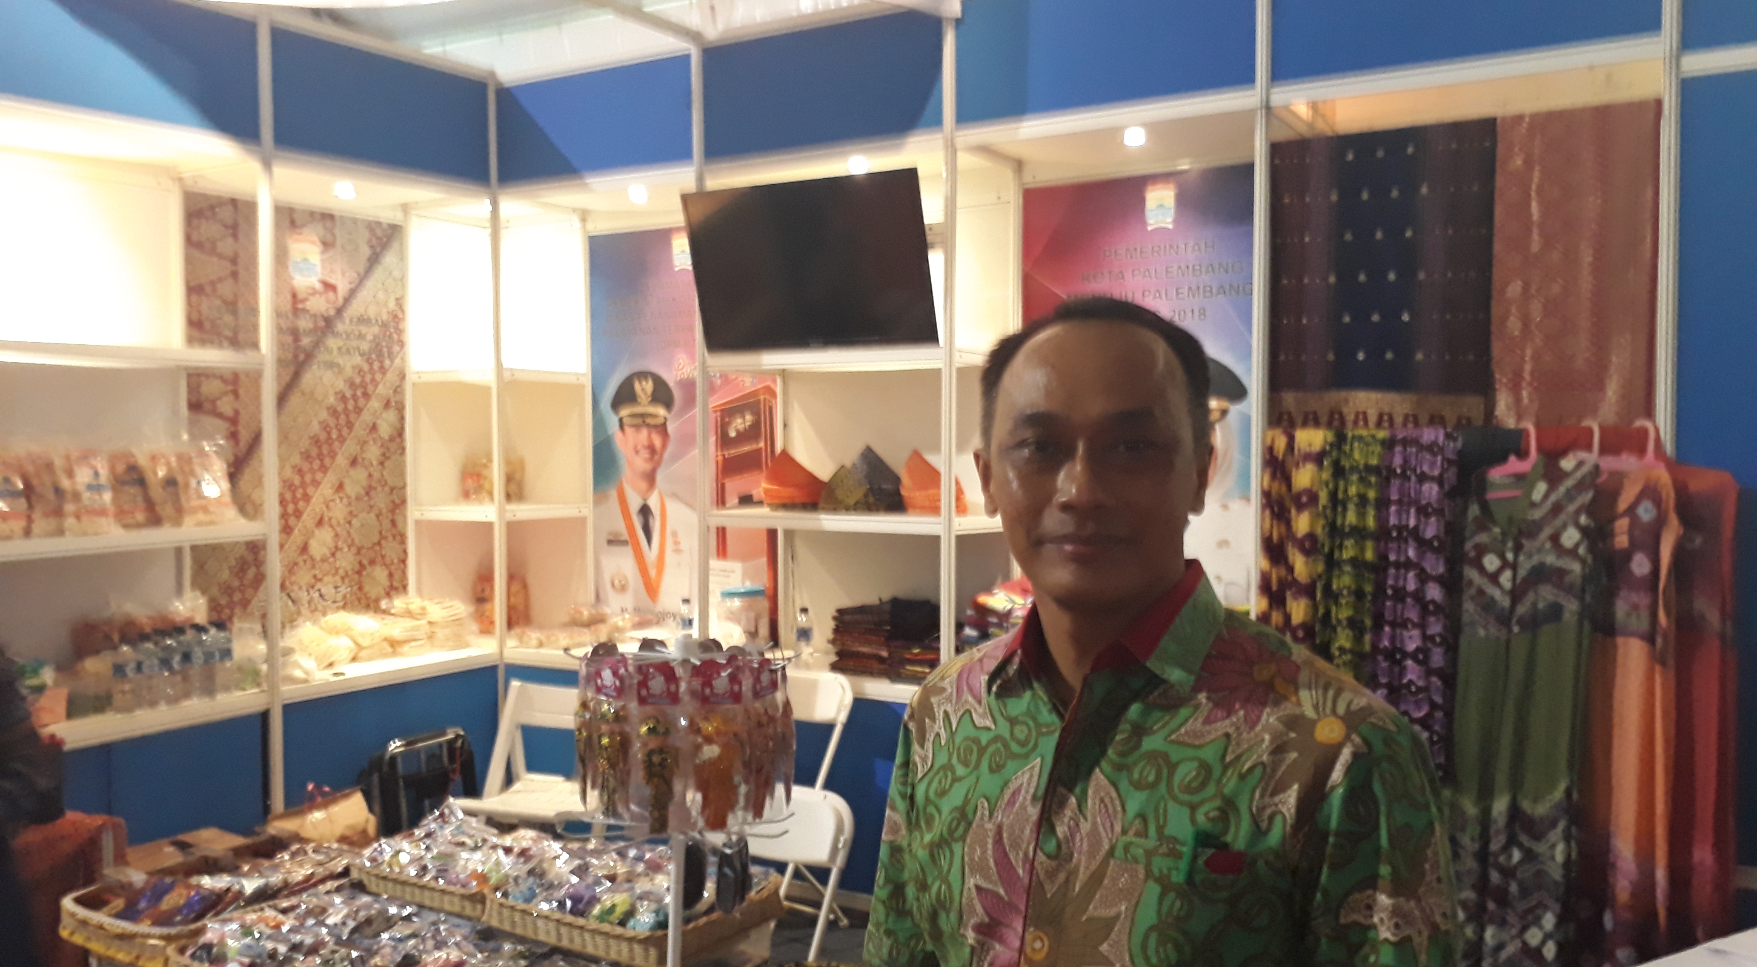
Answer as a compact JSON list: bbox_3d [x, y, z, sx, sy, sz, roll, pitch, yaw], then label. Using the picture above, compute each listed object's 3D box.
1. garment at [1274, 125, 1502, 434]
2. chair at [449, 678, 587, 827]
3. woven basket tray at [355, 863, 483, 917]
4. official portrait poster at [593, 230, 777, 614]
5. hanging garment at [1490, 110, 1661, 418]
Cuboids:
[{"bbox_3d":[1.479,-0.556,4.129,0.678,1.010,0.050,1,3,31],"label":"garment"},{"bbox_3d":[-1.136,1.060,4.339,0.455,0.782,0.475,1,3,31],"label":"chair"},{"bbox_3d":[-0.728,0.715,2.524,0.351,0.069,0.307,1,3,31],"label":"woven basket tray"},{"bbox_3d":[-0.808,-0.221,5.529,0.960,1.638,0.020,1,3,31],"label":"official portrait poster"},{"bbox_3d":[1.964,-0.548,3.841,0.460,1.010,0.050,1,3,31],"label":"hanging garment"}]

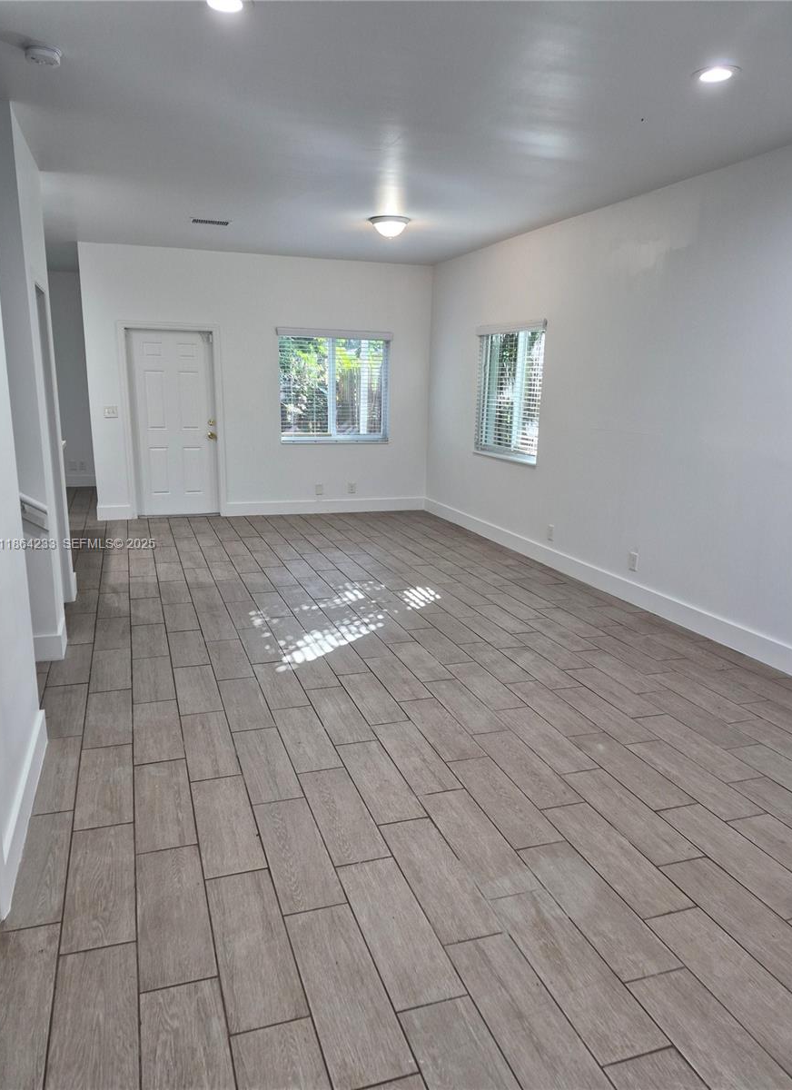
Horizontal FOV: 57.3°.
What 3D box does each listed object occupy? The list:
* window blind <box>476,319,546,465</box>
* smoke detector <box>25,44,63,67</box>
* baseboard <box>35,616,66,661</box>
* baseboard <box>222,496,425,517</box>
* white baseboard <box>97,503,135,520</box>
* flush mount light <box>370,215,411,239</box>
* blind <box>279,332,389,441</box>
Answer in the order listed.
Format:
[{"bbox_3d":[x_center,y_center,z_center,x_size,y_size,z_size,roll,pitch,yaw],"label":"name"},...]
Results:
[{"bbox_3d":[1.060,-1.472,6.995,0.070,1.271,1.289,-4,14,-20],"label":"window blind"},{"bbox_3d":[-1.448,-2.000,2.972,0.140,0.041,0.140,-3,14,-17],"label":"smoke detector"},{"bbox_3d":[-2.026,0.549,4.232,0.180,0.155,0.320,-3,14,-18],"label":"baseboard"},{"bbox_3d":[-0.809,-0.461,8.698,2.439,0.155,0.018,-3,14,-17],"label":"baseboard"},{"bbox_3d":[-3.109,-0.355,8.018,0.375,0.160,0.020,-3,14,-17],"label":"white baseboard"},{"bbox_3d":[-0.054,-2.618,6.000,0.352,0.149,0.352,1,13,0],"label":"flush mount light"},{"bbox_3d":[-0.697,-1.819,8.417,1.292,1.245,0.070,-3,14,-17],"label":"blind"}]

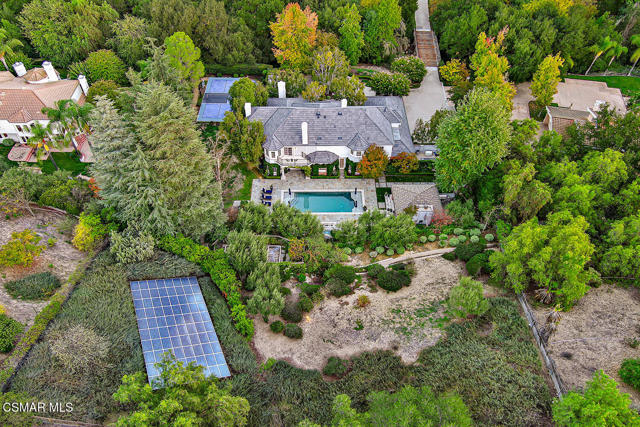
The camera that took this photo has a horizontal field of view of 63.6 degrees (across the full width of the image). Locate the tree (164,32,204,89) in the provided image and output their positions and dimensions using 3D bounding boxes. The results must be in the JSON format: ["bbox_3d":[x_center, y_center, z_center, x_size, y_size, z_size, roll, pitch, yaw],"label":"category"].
[{"bbox_3d":[-25.500,-28.300,97.300,7.300,11.300,7.300,0,46,0],"label":"tree"}]

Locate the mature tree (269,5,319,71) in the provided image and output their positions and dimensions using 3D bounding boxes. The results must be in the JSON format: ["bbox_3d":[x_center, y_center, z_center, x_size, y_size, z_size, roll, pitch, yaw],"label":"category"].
[{"bbox_3d":[-4.800,-32.800,98.500,9.000,14.000,9.000,0,46,0],"label":"mature tree"}]

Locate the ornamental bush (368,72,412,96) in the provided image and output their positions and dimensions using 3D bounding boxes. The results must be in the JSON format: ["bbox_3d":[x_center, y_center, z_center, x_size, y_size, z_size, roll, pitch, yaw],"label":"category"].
[{"bbox_3d":[14.267,-26.409,105.924,8.400,4.300,6.500,0,46,0],"label":"ornamental bush"}]

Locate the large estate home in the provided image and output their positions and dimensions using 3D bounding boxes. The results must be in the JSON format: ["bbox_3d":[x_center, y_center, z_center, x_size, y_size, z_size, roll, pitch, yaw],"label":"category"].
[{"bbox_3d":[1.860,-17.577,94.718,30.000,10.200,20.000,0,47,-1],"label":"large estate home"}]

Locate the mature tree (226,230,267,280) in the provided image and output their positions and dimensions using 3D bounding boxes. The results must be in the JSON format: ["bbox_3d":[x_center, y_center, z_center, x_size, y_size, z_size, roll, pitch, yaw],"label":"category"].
[{"bbox_3d":[-9.500,5.600,68.200,5.400,7.300,5.400,0,46,0],"label":"mature tree"}]

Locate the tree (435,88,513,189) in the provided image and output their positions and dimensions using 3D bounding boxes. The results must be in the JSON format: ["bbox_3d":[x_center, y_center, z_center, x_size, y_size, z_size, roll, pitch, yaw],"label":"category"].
[{"bbox_3d":[24.038,-10.456,82.385,11.300,19.000,10.800,0,46,0],"label":"tree"}]

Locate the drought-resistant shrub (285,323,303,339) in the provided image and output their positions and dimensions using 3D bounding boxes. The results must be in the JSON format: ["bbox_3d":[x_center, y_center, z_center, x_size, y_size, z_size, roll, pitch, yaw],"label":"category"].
[{"bbox_3d":[-3.214,14.267,62.674,2.130,1.450,2.020,1,47,0],"label":"drought-resistant shrub"}]

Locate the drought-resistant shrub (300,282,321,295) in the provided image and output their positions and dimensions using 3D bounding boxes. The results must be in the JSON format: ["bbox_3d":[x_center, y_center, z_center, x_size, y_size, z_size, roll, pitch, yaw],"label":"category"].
[{"bbox_3d":[-1.300,10.000,68.800,2.600,1.300,2.100,0,46,0],"label":"drought-resistant shrub"}]

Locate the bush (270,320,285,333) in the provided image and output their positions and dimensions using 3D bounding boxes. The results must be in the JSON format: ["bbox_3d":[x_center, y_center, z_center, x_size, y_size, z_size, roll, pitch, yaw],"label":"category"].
[{"bbox_3d":[-5.095,13.547,61.813,1.650,1.250,1.600,0,46,0],"label":"bush"}]

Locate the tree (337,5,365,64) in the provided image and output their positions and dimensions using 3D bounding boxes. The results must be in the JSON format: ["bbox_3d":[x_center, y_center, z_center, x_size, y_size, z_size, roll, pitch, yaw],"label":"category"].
[{"bbox_3d":[6.749,-37.200,108.945,5.270,13.860,5.270,1,47,0],"label":"tree"}]

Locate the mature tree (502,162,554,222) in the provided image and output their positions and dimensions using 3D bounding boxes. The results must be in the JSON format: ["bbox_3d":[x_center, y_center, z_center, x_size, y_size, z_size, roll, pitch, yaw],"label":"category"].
[{"bbox_3d":[32.193,-2.560,81.016,7.200,12.000,7.200,0,46,0],"label":"mature tree"}]

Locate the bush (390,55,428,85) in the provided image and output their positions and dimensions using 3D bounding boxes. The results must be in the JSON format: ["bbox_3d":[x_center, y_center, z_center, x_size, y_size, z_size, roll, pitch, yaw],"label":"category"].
[{"bbox_3d":[18.726,-30.278,109.173,7.400,5.000,6.800,0,46,0],"label":"bush"}]

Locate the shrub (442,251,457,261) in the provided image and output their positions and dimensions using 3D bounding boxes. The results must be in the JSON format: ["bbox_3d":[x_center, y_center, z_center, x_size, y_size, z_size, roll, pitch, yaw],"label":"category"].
[{"bbox_3d":[18.300,5.900,72.800,2.000,1.200,1.700,0,46,0],"label":"shrub"}]

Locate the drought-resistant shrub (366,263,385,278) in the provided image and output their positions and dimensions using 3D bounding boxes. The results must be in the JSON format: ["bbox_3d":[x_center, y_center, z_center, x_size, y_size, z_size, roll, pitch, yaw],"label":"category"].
[{"bbox_3d":[8.084,8.296,75.120,2.600,1.800,2.500,0,46,0],"label":"drought-resistant shrub"}]

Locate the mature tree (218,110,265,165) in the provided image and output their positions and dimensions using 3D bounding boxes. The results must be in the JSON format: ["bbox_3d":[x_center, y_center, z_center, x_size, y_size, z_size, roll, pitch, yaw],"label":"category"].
[{"bbox_3d":[-13.337,-12.489,89.397,7.770,10.860,7.150,1,47,0],"label":"mature tree"}]

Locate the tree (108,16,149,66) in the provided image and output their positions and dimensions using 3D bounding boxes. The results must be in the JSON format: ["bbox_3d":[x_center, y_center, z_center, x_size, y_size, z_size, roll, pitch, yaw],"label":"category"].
[{"bbox_3d":[-38.000,-33.800,103.000,7.700,10.500,7.700,0,46,0],"label":"tree"}]

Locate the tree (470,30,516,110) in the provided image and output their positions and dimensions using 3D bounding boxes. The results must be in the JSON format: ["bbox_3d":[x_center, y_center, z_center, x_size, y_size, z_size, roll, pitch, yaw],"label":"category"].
[{"bbox_3d":[32.418,-25.714,97.121,7.700,17.000,7.300,0,46,0],"label":"tree"}]

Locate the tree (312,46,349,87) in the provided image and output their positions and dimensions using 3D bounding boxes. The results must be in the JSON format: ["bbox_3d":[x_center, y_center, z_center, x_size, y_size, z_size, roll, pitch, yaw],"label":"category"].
[{"bbox_3d":[2.228,-29.128,105.648,7.530,9.720,7.530,1,47,0],"label":"tree"}]

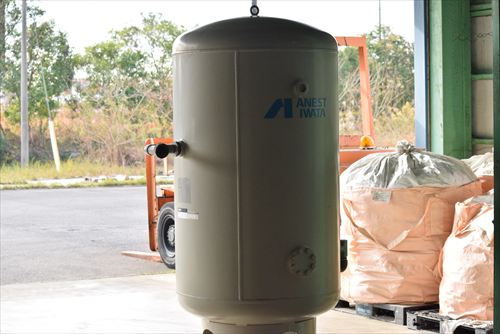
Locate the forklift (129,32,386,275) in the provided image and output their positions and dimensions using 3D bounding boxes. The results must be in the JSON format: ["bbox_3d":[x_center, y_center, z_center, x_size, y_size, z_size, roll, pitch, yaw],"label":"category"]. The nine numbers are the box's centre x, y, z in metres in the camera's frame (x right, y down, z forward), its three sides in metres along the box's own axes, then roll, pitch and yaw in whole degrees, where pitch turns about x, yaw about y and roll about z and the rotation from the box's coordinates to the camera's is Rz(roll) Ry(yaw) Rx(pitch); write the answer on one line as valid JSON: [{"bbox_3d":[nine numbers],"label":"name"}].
[{"bbox_3d":[-0.127,-0.096,11.601,1.150,2.250,3.600,-2,3,-36],"label":"forklift"}]

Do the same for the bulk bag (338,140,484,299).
[{"bbox_3d":[1.356,0.428,9.689,1.130,1.310,1.130,-2,3,-33],"label":"bulk bag"}]

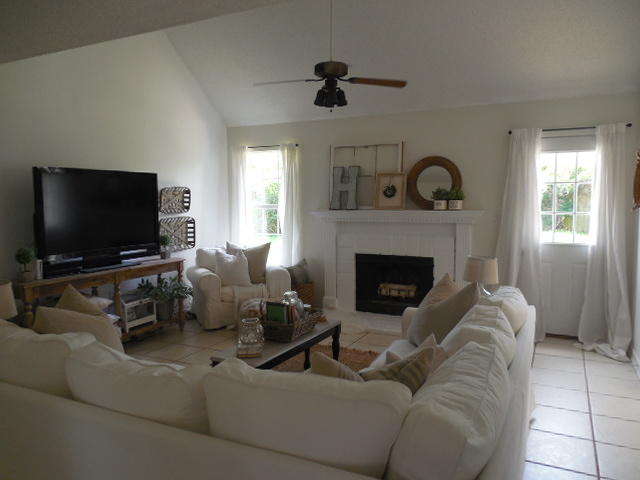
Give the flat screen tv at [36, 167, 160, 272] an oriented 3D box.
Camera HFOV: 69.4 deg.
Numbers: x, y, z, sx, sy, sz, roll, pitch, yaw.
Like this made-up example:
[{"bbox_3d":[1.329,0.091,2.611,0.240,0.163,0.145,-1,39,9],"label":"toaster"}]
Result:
[{"bbox_3d":[-2.150,-0.192,4.614,0.200,0.970,1.280,2,6,28],"label":"flat screen tv"}]

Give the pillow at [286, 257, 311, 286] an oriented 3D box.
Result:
[{"bbox_3d":[-0.299,0.443,6.008,0.380,0.360,0.140,-10,-8,20],"label":"pillow"}]

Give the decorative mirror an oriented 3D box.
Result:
[{"bbox_3d":[1.293,-0.645,5.236,0.600,0.600,0.050,2,-2,28],"label":"decorative mirror"}]

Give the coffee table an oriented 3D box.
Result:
[{"bbox_3d":[-0.275,0.946,3.411,0.400,0.460,1.170,2,6,28],"label":"coffee table"}]

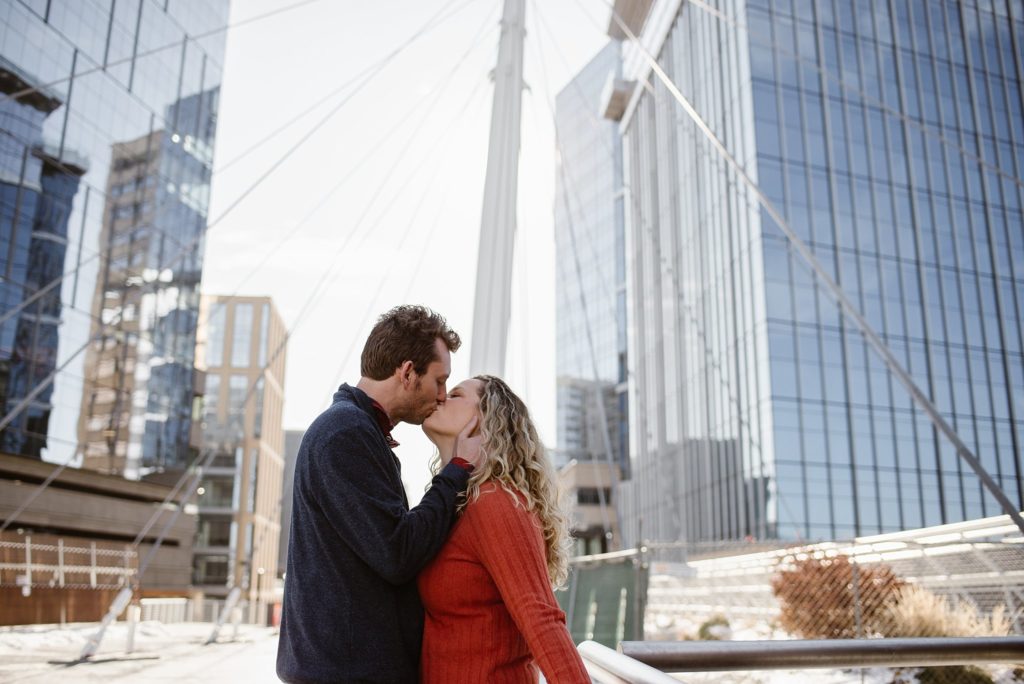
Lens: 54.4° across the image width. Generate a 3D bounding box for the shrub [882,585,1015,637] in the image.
[{"bbox_3d":[7.415,4.668,17.000,2.000,1.080,1.400,-5,-16,18],"label":"shrub"}]

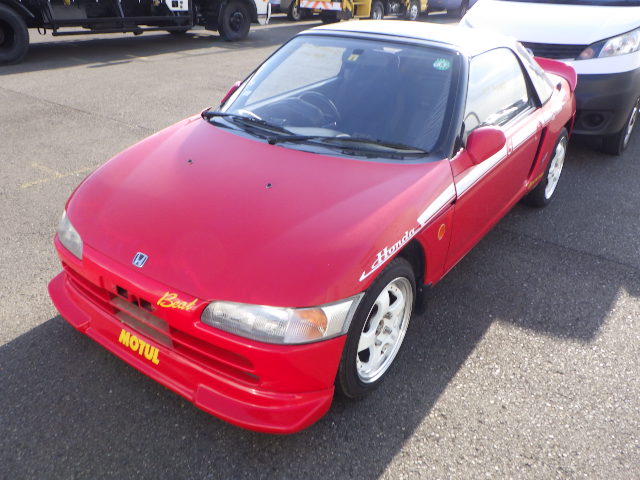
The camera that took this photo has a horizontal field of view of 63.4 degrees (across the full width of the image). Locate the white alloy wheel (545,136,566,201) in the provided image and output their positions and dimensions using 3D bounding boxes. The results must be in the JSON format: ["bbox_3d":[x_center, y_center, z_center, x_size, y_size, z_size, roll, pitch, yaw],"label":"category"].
[{"bbox_3d":[1.526,-0.493,3.475,0.130,0.410,0.410,18,31,32],"label":"white alloy wheel"}]

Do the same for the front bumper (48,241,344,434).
[{"bbox_3d":[-0.569,0.242,1.814,1.380,0.380,0.330,18,31,32],"label":"front bumper"}]

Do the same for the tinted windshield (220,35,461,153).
[{"bbox_3d":[0.104,-0.697,2.380,1.230,0.100,0.670,18,65,32],"label":"tinted windshield"}]

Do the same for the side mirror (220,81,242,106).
[{"bbox_3d":[-0.470,-0.765,2.804,0.170,0.135,0.120,18,31,32],"label":"side mirror"}]

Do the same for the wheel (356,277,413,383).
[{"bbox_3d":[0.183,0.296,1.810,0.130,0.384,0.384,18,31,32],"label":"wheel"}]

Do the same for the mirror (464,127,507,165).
[{"bbox_3d":[0.662,-0.380,2.057,0.170,0.135,0.120,18,31,32],"label":"mirror"}]

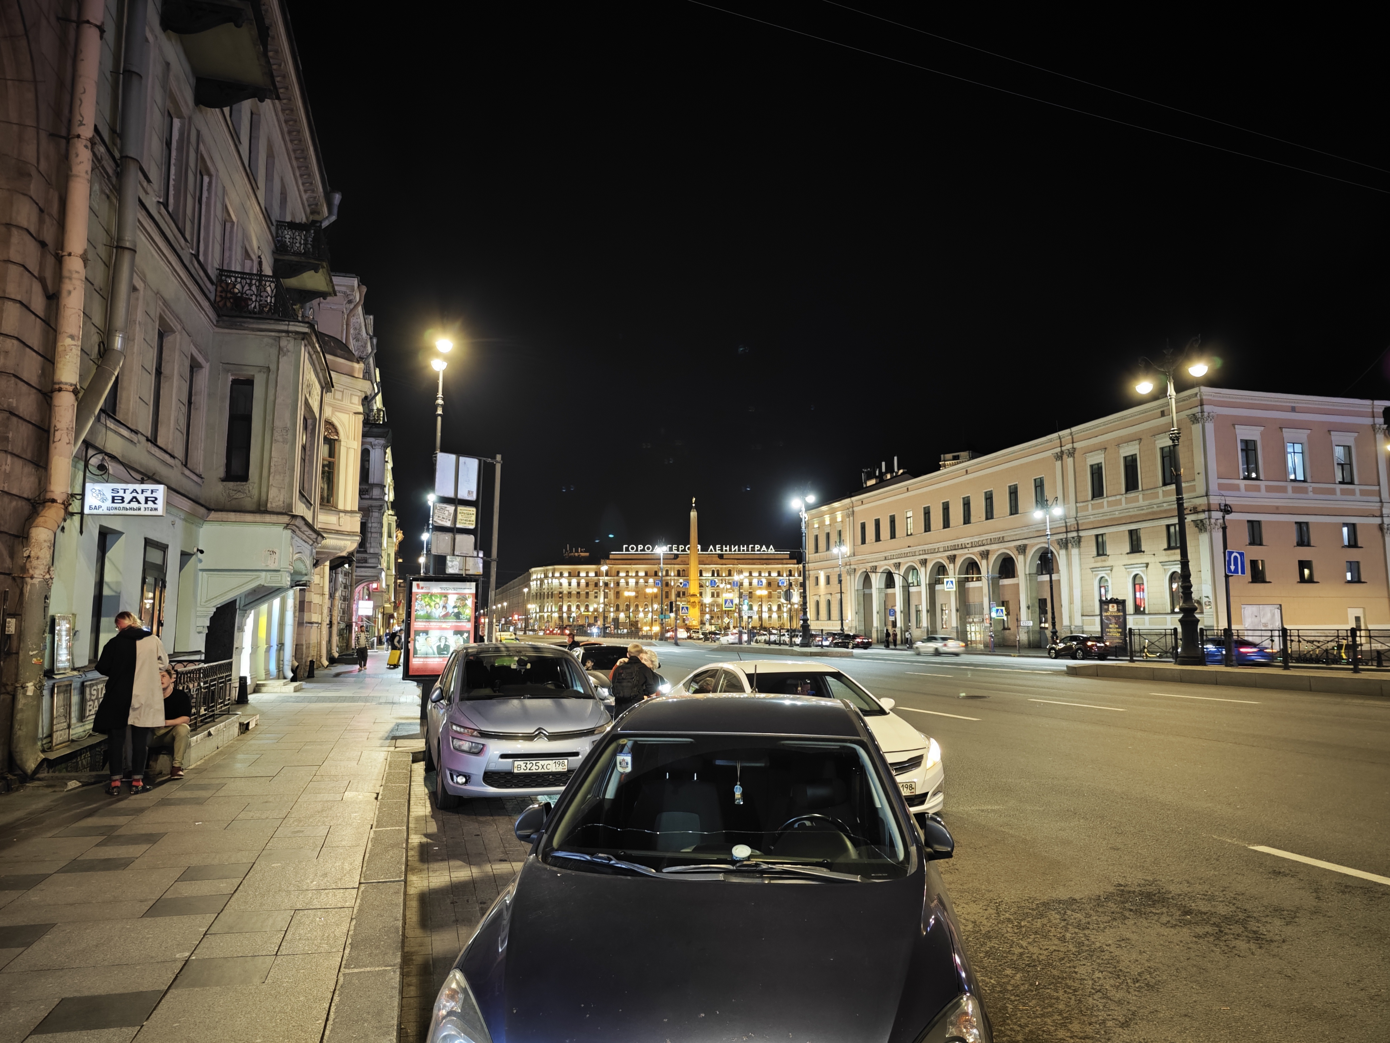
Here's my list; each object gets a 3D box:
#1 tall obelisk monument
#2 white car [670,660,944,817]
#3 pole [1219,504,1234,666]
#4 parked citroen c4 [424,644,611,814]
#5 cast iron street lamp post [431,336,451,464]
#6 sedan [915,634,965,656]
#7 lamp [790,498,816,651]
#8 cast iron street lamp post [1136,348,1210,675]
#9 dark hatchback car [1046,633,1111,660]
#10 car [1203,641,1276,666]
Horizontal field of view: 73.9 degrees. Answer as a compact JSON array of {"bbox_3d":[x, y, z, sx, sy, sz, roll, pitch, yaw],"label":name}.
[{"bbox_3d":[-0.230,11.505,246.310,3.500,36.099,3.500,0,-7,0],"label":"tall obelisk monument"},{"bbox_3d":[0.931,2.227,9.892,1.700,1.470,4.370,2,-7,-20],"label":"white car"},{"bbox_3d":[15.430,1.801,26.770,0.350,4.747,0.350,2,-7,-17],"label":"pole"},{"bbox_3d":[-2.152,2.271,10.967,1.830,1.630,4.570,2,-7,-18],"label":"parked citroen c4"},{"bbox_3d":[-7.216,-0.661,25.646,0.800,10.508,2.500,2,-7,-17],"label":"cast iron street lamp post"},{"bbox_3d":[16.370,8.251,61.962,1.760,1.450,4.500,2,-7,-14],"label":"sedan"},{"bbox_3d":[6.761,2.567,57.083,0.800,10.014,2.500,2,-7,-17],"label":"lamp"},{"bbox_3d":[15.108,-0.720,28.773,0.800,10.191,2.500,2,-7,-17],"label":"cast iron street lamp post"},{"bbox_3d":[23.618,7.659,56.997,1.830,1.620,4.550,2,-7,-15],"label":"dark hatchback car"},{"bbox_3d":[25.663,6.212,44.581,1.820,1.450,4.600,2,-7,-15],"label":"car"}]

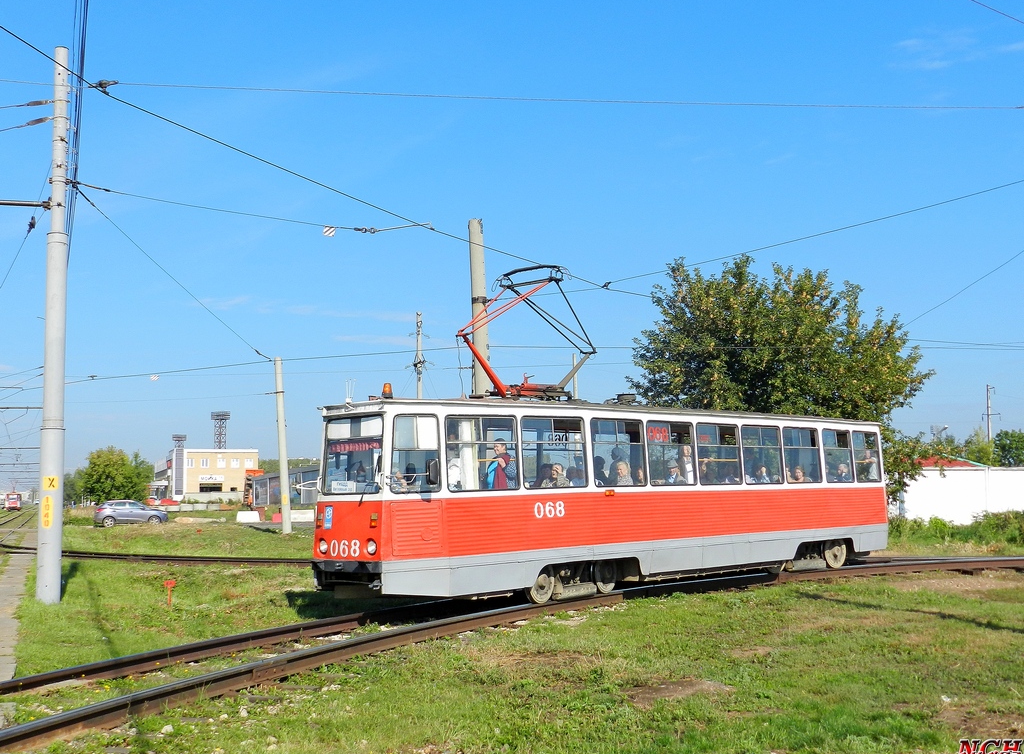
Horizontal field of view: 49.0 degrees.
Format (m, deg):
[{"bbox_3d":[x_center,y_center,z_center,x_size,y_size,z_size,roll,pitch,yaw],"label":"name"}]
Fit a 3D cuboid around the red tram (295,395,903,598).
[{"bbox_3d":[2.957,2.352,21.917,15.100,3.220,2.600,4,-8,-44],"label":"red tram"}]

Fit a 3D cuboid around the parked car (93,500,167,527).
[{"bbox_3d":[-23.206,8.337,68.557,4.410,1.660,1.820,1,-6,-18],"label":"parked car"}]

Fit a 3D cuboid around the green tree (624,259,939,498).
[{"bbox_3d":[9.317,0.661,38.107,10.277,9.716,10.000,-1,-6,0],"label":"green tree"}]

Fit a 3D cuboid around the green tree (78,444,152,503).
[{"bbox_3d":[-44.000,11.321,124.583,8.229,7.453,7.500,-1,-6,0],"label":"green tree"}]

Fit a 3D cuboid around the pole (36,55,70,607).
[{"bbox_3d":[-8.288,-1.081,20.428,0.400,10.205,0.400,-1,-6,0],"label":"pole"}]

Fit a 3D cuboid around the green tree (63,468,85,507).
[{"bbox_3d":[-58.391,14.939,149.374,3.336,5.810,3.500,-1,-6,0],"label":"green tree"}]

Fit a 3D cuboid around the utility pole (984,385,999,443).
[{"bbox_3d":[61.590,8.061,144.797,1.900,14.254,0.700,1,-6,0],"label":"utility pole"}]

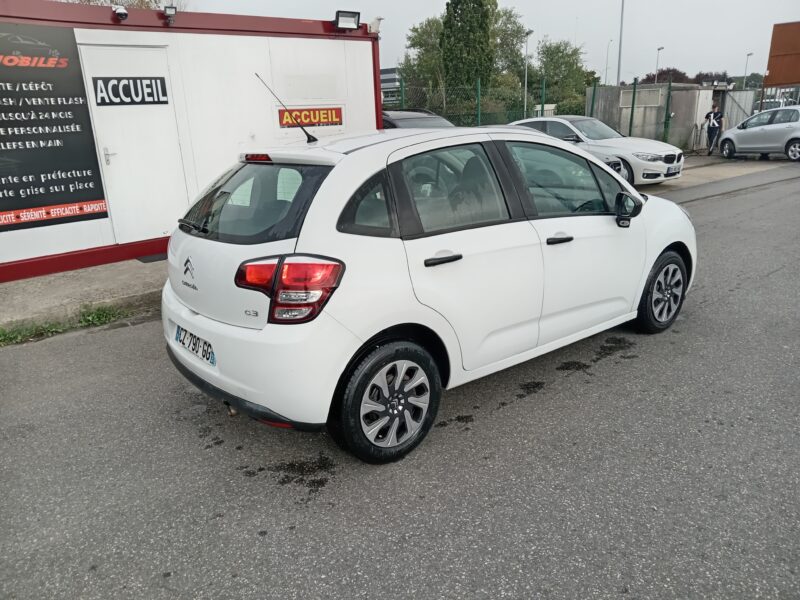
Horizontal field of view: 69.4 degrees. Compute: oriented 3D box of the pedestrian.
[{"bbox_3d":[11.118,-6.001,20.458,0.580,1.770,0.420,3,18,19],"label":"pedestrian"}]

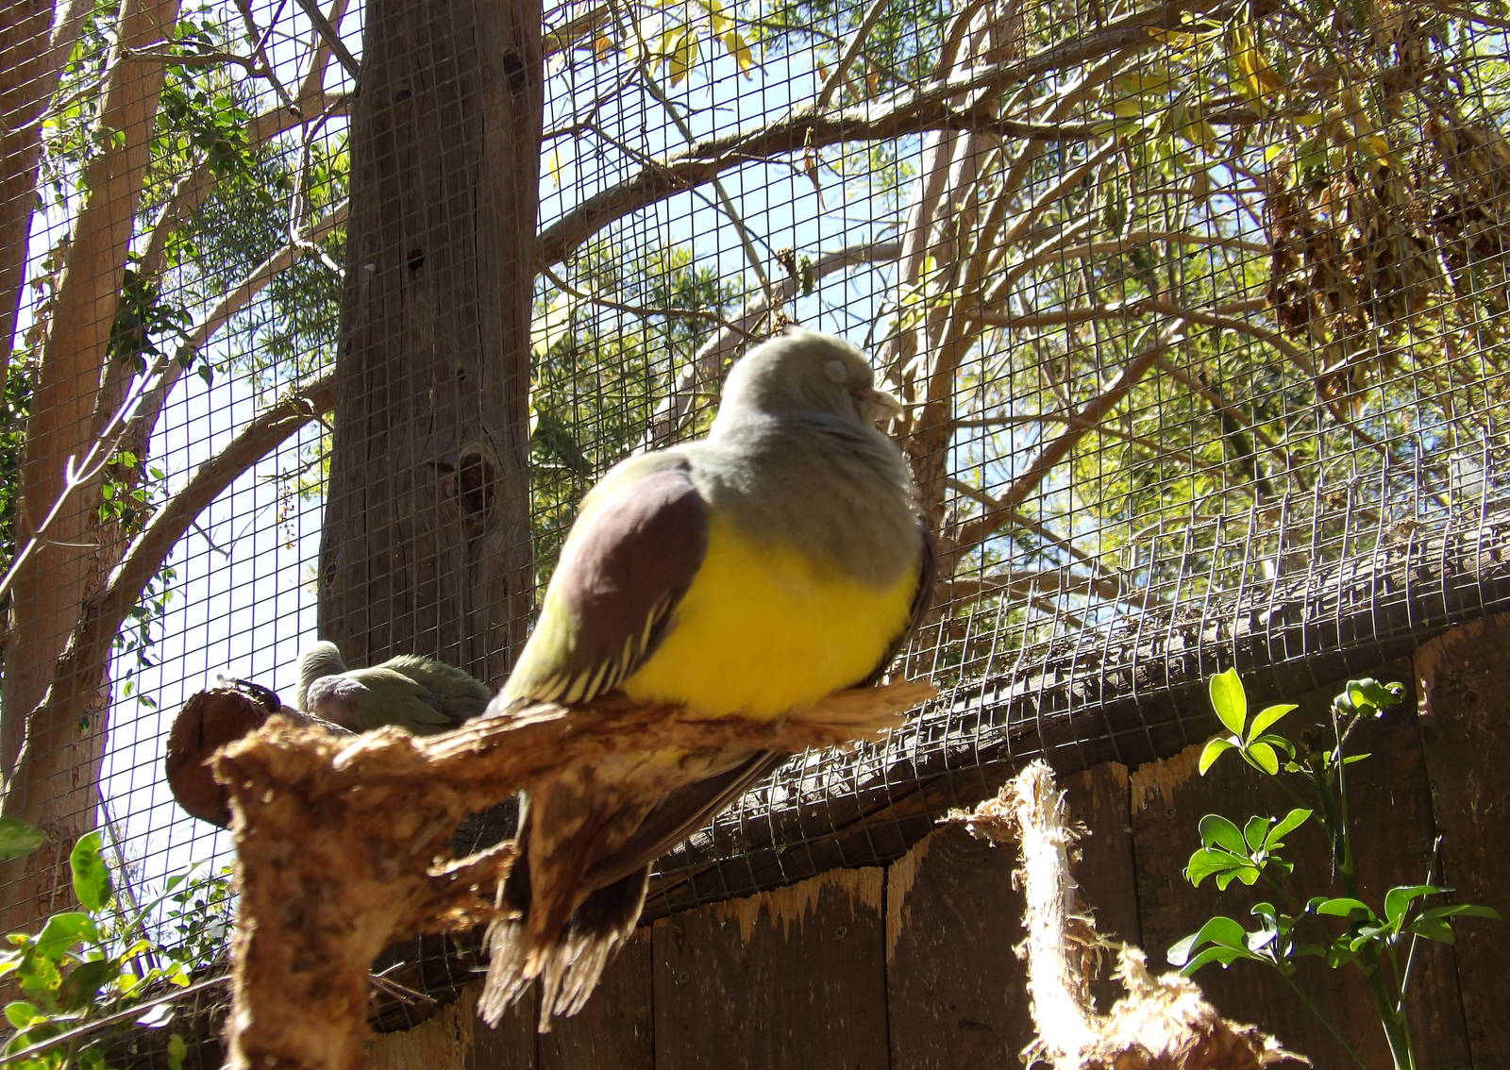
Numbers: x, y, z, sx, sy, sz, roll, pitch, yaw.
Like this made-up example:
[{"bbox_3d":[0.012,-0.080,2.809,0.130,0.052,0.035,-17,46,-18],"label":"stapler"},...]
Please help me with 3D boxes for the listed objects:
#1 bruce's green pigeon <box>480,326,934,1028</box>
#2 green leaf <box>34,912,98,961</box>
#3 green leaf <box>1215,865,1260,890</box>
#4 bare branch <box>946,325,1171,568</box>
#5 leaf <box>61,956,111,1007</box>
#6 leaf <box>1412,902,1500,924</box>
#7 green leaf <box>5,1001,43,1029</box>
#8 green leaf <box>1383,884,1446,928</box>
[{"bbox_3d":[-0.015,0.038,0.970,0.120,0.205,0.165,19,-34,-33],"label":"bruce's green pigeon"},{"bbox_3d":[-0.296,0.173,1.350,0.029,0.020,0.020,-1,-28,0],"label":"green leaf"},{"bbox_3d":[0.252,0.179,1.640,0.024,0.014,0.026,-1,-28,0],"label":"green leaf"},{"bbox_3d":[0.281,-0.082,2.900,0.310,0.045,0.060,-47,-20,-3],"label":"bare branch"},{"bbox_3d":[-0.287,0.192,1.350,0.023,0.020,0.018,-1,-28,0],"label":"leaf"},{"bbox_3d":[0.357,0.193,1.600,0.046,0.012,0.022,-1,-28,0],"label":"leaf"},{"bbox_3d":[-0.315,0.207,1.350,0.017,0.012,0.014,-1,-28,0],"label":"green leaf"},{"bbox_3d":[0.336,0.190,1.600,0.033,0.021,0.026,-1,-28,0],"label":"green leaf"}]

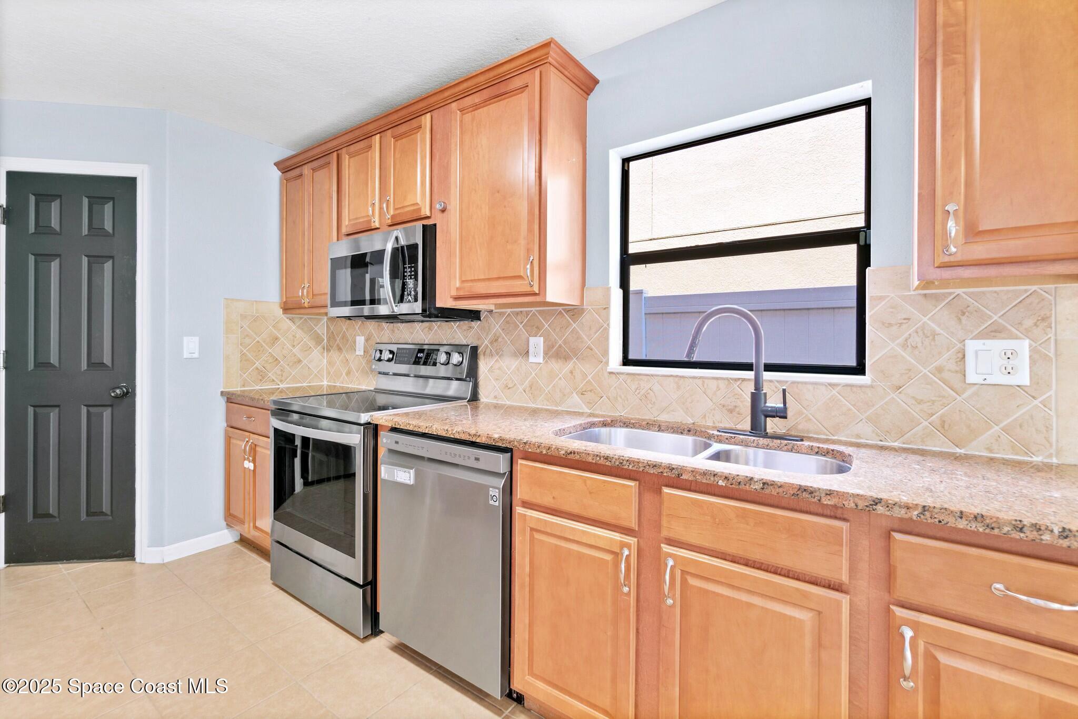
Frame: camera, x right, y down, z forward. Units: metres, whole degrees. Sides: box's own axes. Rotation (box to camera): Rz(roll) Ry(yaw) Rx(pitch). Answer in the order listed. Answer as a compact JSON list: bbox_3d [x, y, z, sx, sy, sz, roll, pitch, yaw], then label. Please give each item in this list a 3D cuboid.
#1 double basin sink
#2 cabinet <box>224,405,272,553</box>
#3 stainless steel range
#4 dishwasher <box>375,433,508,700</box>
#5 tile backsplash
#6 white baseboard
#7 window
[{"bbox_3d":[0.459,0.375,1.354,0.810,0.200,0.460,2,1,35],"label":"double basin sink"},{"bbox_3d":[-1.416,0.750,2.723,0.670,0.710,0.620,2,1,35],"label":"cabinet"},{"bbox_3d":[-0.839,0.521,2.281,0.762,1.204,0.690,2,1,35],"label":"stainless steel range"},{"bbox_3d":[-0.190,0.695,1.810,0.603,0.840,0.610,2,1,35],"label":"dishwasher"},{"bbox_3d":[-0.215,-0.043,1.882,3.550,0.540,0.630,2,1,35],"label":"tile backsplash"},{"bbox_3d":[-1.972,1.055,2.569,0.085,0.085,0.440,2,1,35],"label":"white baseboard"},{"bbox_3d":[0.766,-0.427,1.809,0.905,0.945,0.070,2,1,35],"label":"window"}]

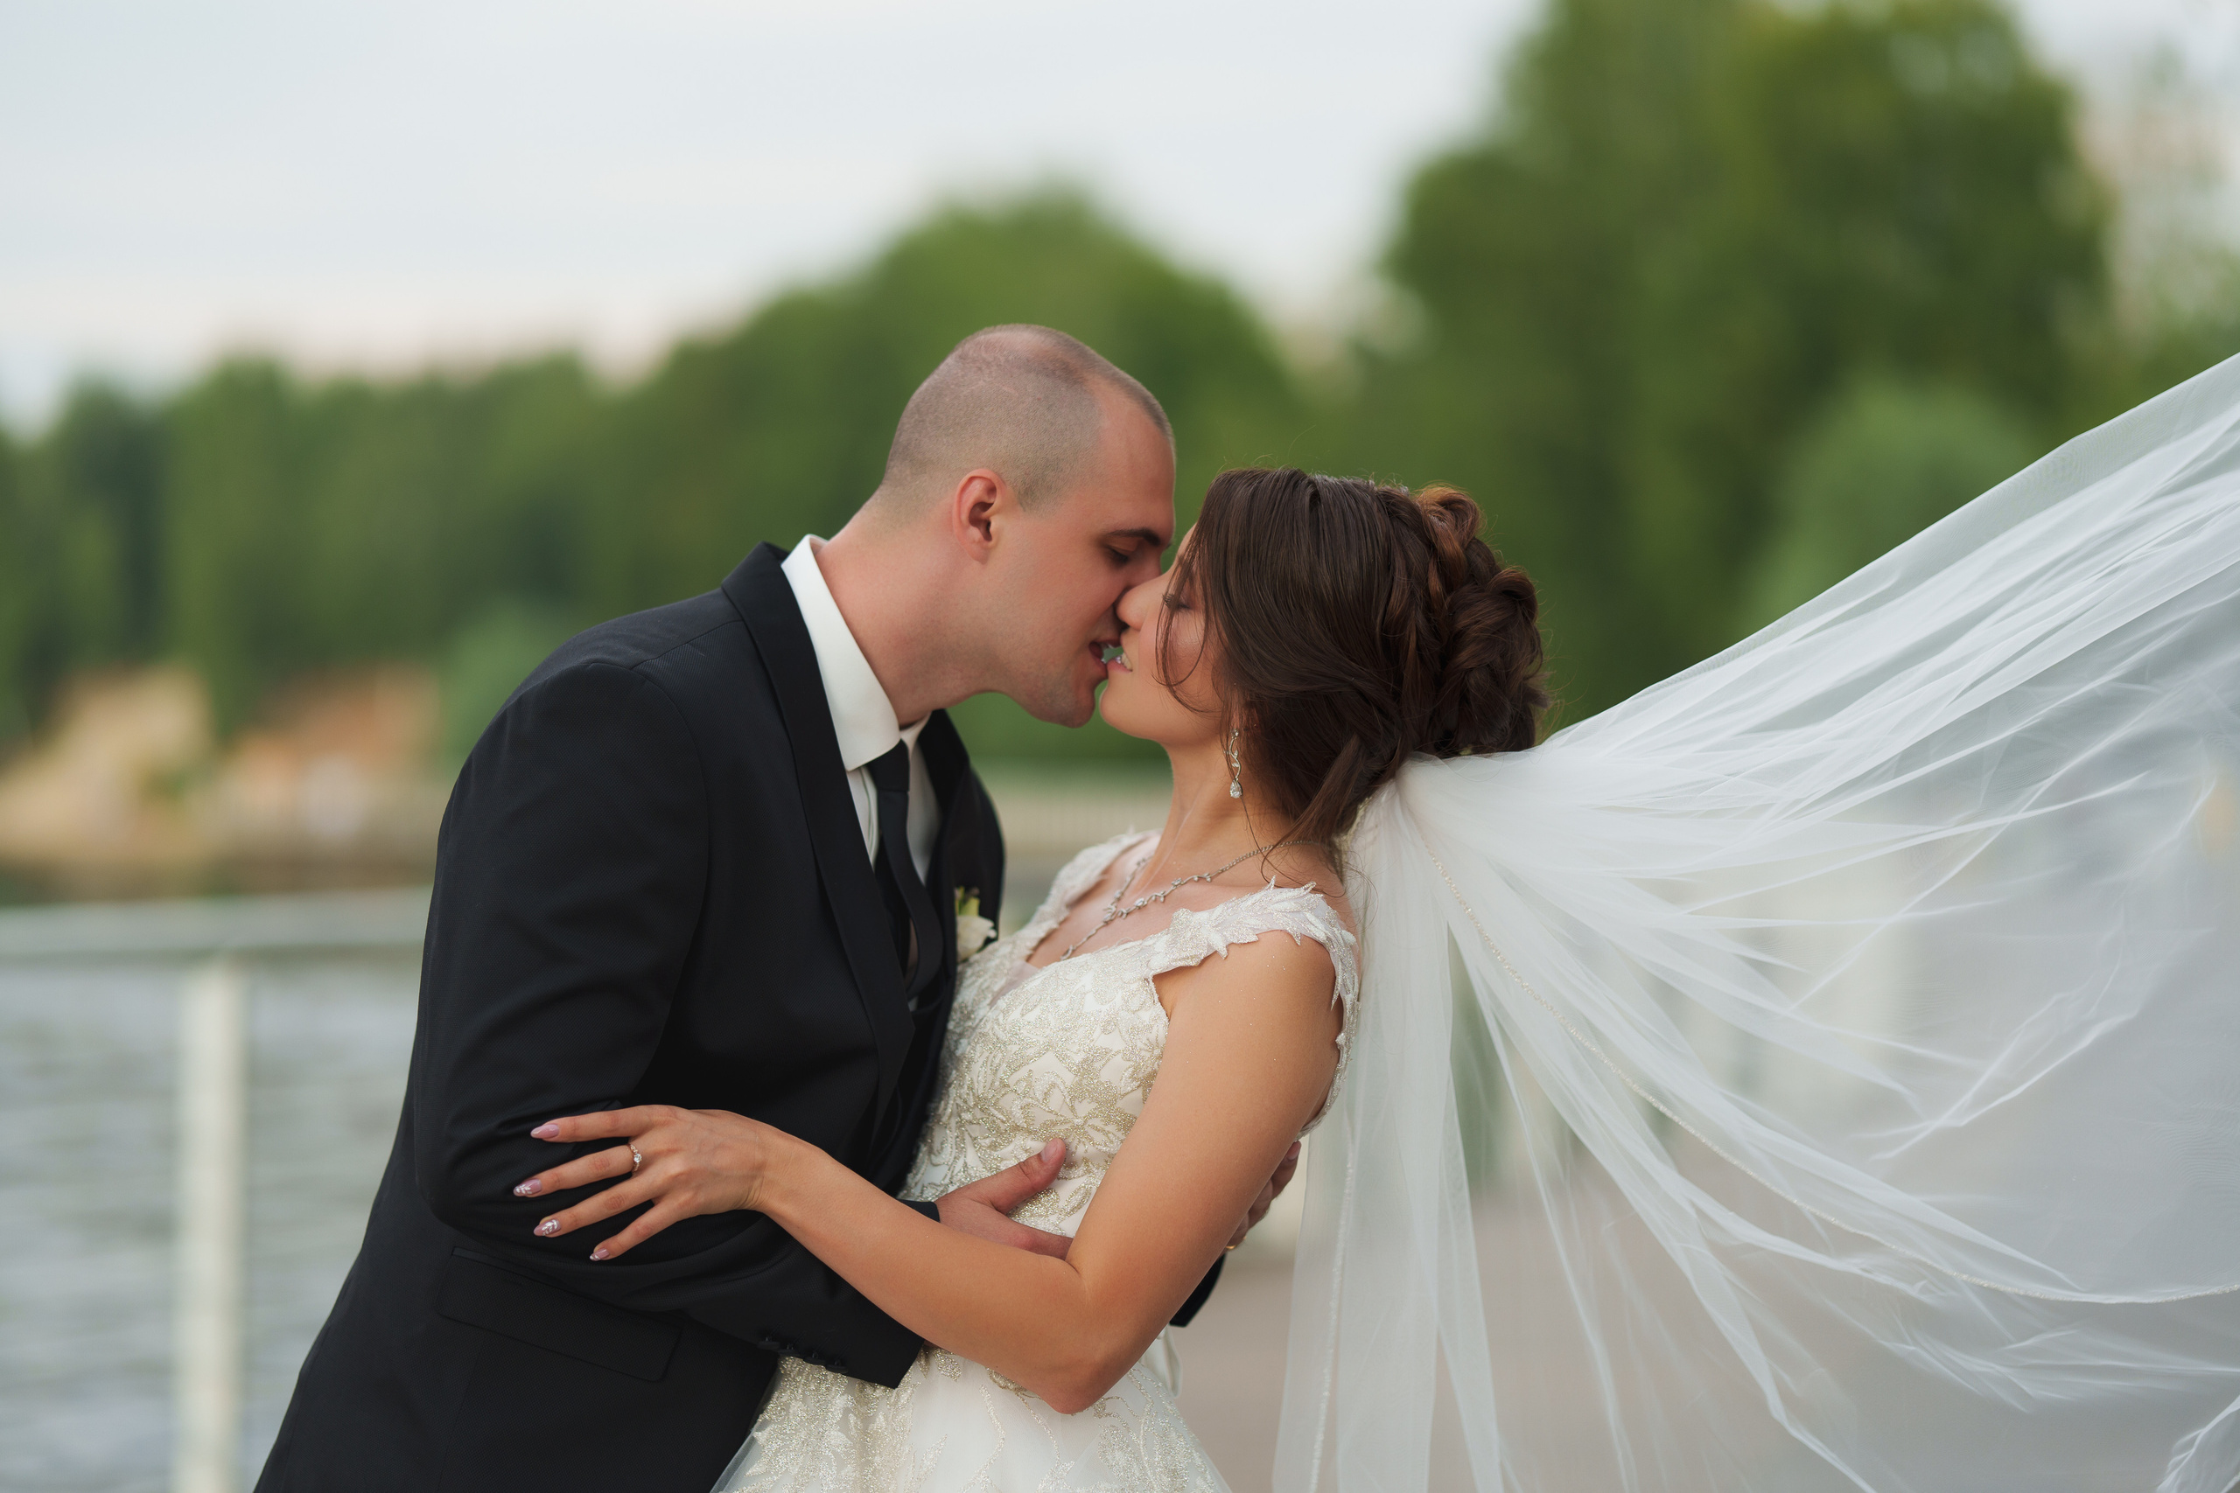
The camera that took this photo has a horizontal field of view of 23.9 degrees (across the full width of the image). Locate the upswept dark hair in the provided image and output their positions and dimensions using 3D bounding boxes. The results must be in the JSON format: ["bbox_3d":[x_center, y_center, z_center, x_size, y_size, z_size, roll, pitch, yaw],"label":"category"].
[{"bbox_3d":[0.152,-0.059,3.400,0.245,0.235,0.200,18,4,12],"label":"upswept dark hair"}]

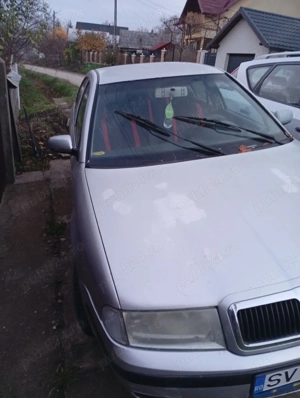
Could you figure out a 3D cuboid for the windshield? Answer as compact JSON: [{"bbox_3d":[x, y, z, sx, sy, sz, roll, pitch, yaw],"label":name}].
[{"bbox_3d":[0.218,-0.601,2.275,1.428,0.140,0.910,-9,56,-10],"label":"windshield"}]

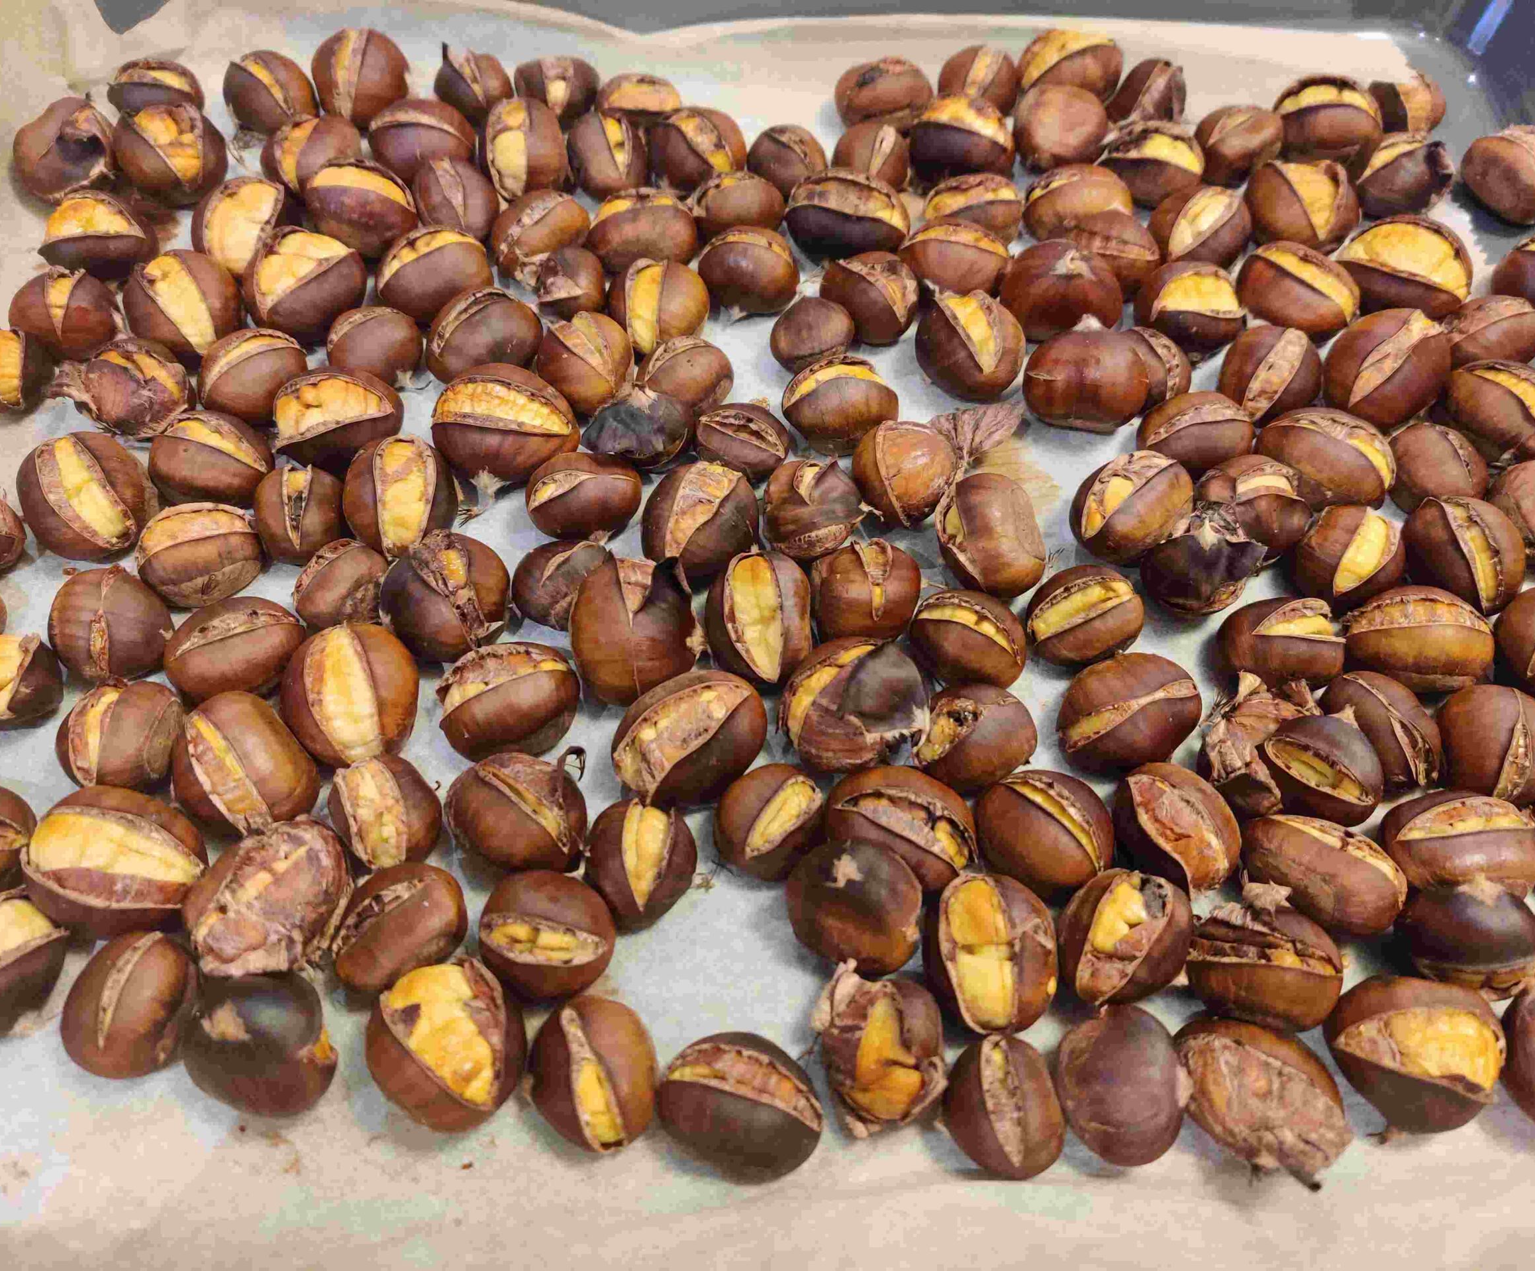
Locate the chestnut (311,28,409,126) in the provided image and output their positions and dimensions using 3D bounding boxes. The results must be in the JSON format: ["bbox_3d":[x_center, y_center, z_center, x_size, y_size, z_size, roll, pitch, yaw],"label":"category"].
[{"bbox_3d":[-0.123,-0.169,0.401,0.028,0.025,0.032,-4,58,-2],"label":"chestnut"}]

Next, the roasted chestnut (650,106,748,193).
[{"bbox_3d":[-0.020,-0.140,0.382,0.030,0.023,0.026,30,63,17],"label":"roasted chestnut"}]

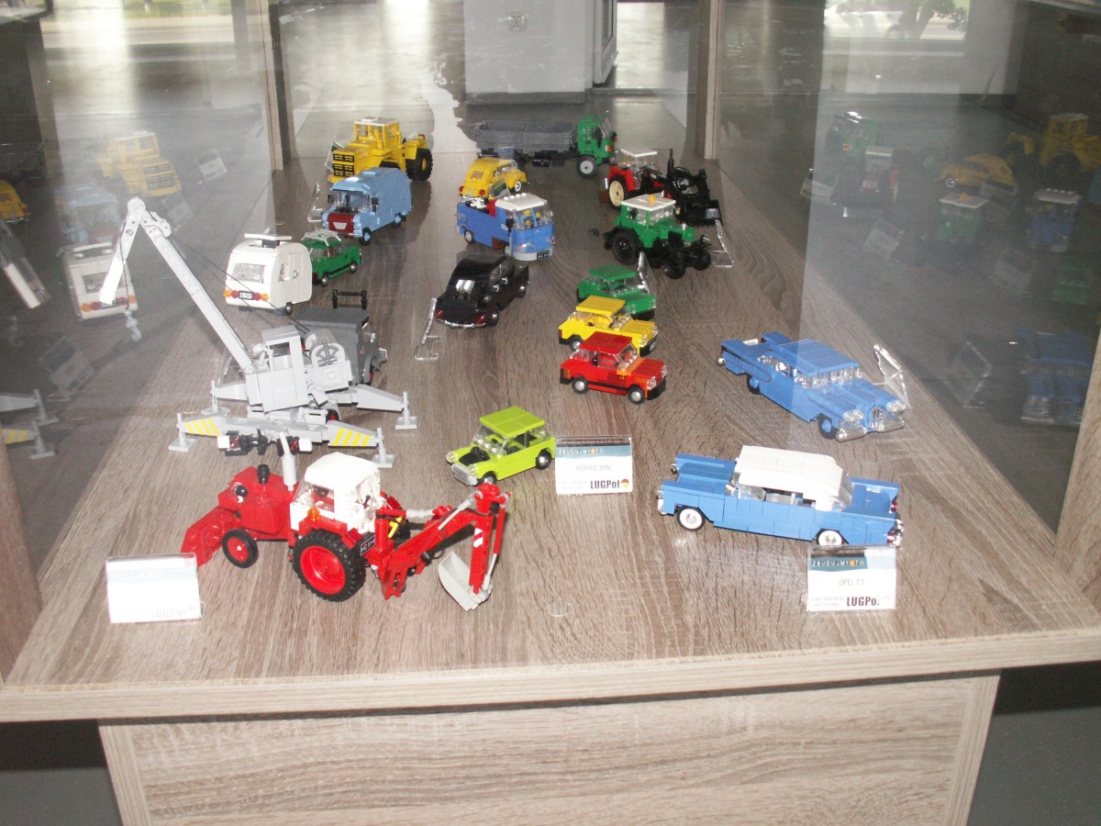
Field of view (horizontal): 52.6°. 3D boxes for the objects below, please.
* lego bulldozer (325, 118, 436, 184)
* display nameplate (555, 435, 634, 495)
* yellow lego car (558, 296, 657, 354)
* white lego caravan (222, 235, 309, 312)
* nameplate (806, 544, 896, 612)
[{"bbox_3d":[-0.222,-0.335,1.437,0.078,0.088,0.150,12,29,22],"label":"lego bulldozer"},{"bbox_3d":[0.030,0.035,0.766,0.052,0.034,0.023,-1,27,-2],"label":"display nameplate"},{"bbox_3d":[0.051,-0.073,0.956,0.077,0.040,0.037,10,28,21],"label":"yellow lego car"},{"bbox_3d":[-0.262,-0.132,1.046,0.051,0.072,0.082,7,14,13],"label":"white lego caravan"},{"bbox_3d":[0.168,0.090,0.624,0.051,0.036,0.020,-1,26,-1],"label":"nameplate"}]

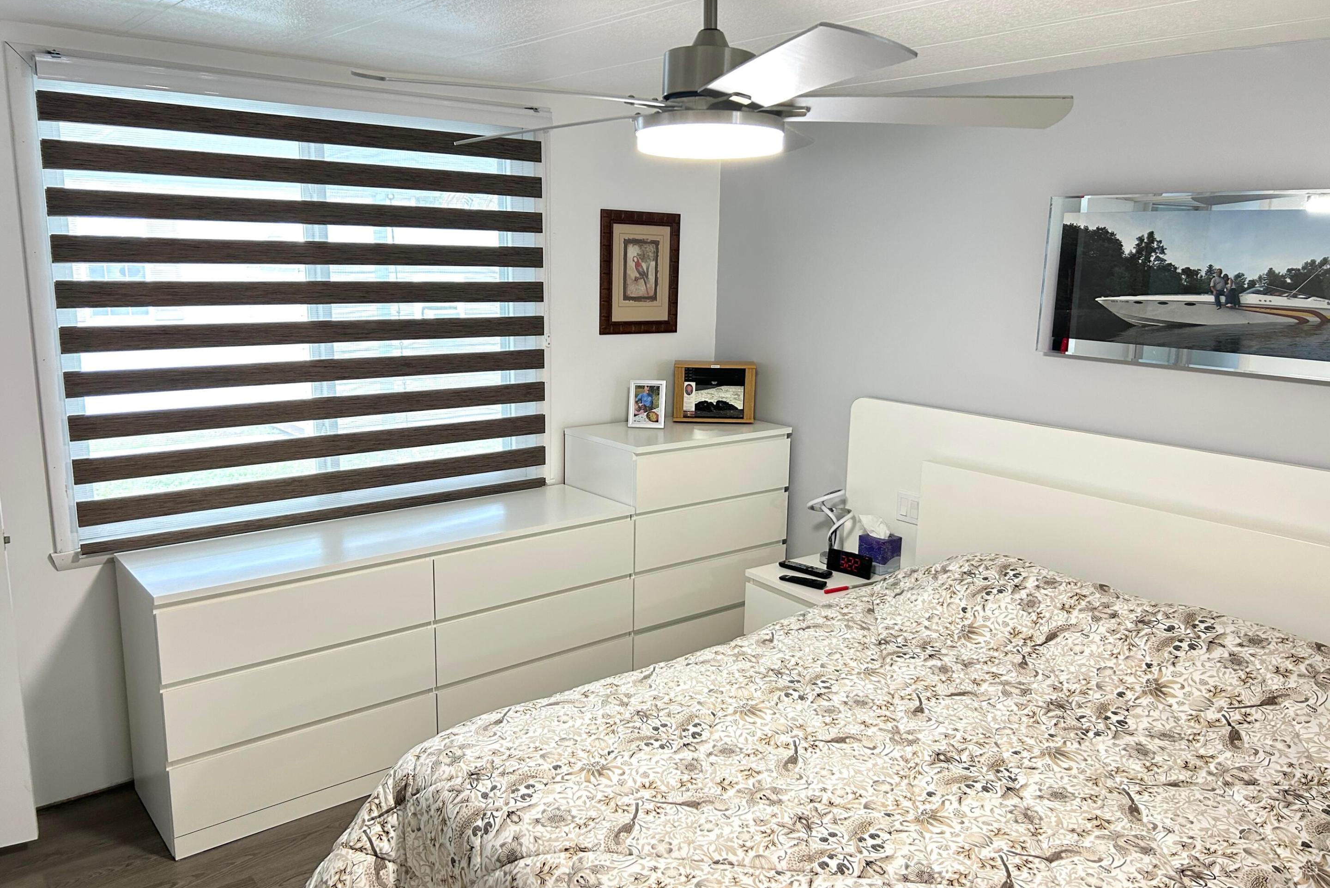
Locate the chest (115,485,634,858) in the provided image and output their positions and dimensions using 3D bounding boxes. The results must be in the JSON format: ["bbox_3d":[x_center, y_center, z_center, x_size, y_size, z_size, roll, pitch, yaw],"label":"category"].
[{"bbox_3d":[-0.887,0.664,3.395,1.600,0.780,0.480,-8,14,-38],"label":"chest"}]

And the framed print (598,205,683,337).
[{"bbox_3d":[-0.105,-0.704,4.124,0.410,0.496,0.025,-8,14,-38],"label":"framed print"}]

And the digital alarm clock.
[{"bbox_3d":[0.683,0.438,3.663,0.178,0.077,0.037,10,14,40],"label":"digital alarm clock"}]

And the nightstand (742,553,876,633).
[{"bbox_3d":[0.608,0.745,3.716,0.480,0.550,0.400,-7,13,-35],"label":"nightstand"}]

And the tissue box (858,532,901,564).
[{"bbox_3d":[0.798,0.406,3.713,0.110,0.124,0.110,-7,13,-36],"label":"tissue box"}]

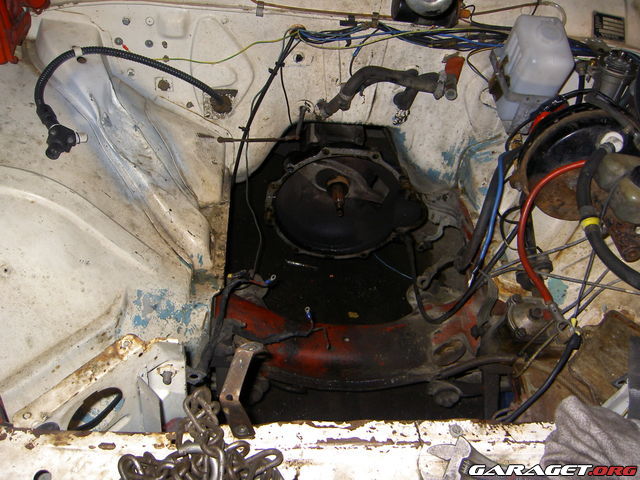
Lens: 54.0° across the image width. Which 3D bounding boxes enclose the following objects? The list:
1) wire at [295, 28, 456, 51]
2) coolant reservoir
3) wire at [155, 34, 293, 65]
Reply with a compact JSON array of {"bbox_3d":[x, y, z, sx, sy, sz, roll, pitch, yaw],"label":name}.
[{"bbox_3d":[0.106,-0.395,1.231,0.312,0.058,0.032,3,46,1],"label":"wire"},{"bbox_3d":[0.399,-0.312,1.186,0.110,0.178,0.142,3,46,1],"label":"coolant reservoir"},{"bbox_3d":[-0.197,-0.388,1.265,0.285,0.080,0.032,3,46,1],"label":"wire"}]

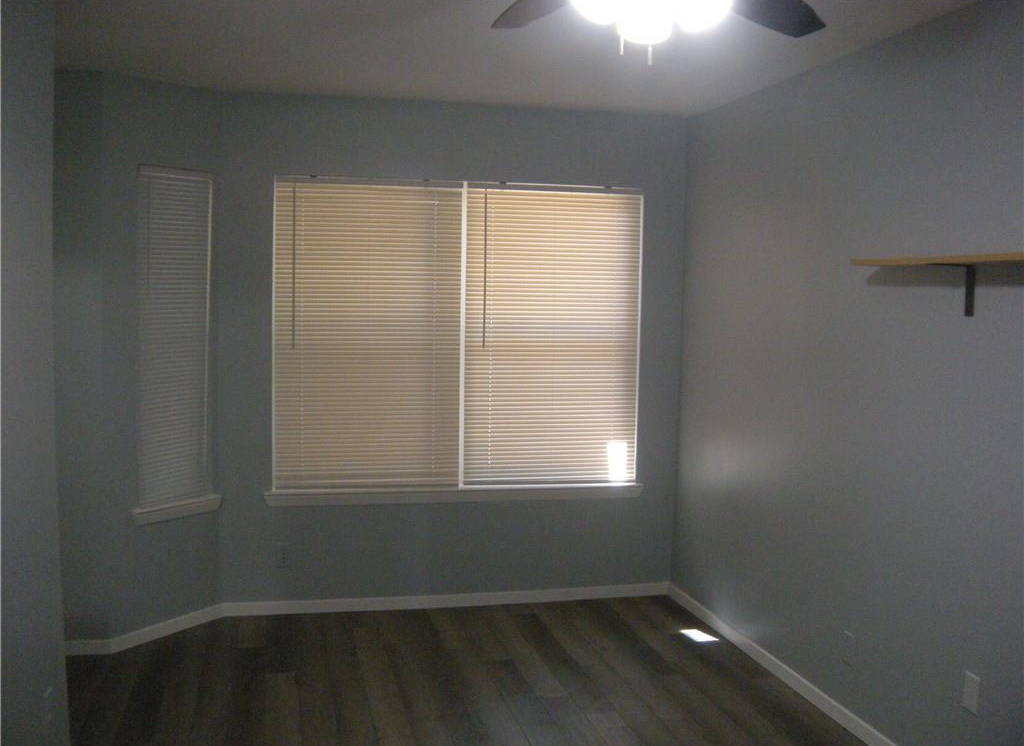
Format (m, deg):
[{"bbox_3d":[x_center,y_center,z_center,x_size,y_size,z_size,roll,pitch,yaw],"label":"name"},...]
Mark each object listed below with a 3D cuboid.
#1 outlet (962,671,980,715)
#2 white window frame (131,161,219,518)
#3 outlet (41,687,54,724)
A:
[{"bbox_3d":[1.349,0.943,3.044,0.010,0.115,0.071,0,5,-13],"label":"outlet"},{"bbox_3d":[-1.508,-0.124,4.612,0.080,1.550,0.472,4,6,34],"label":"white window frame"},{"bbox_3d":[-1.333,0.966,2.975,0.010,0.115,0.071,0,5,-10],"label":"outlet"}]

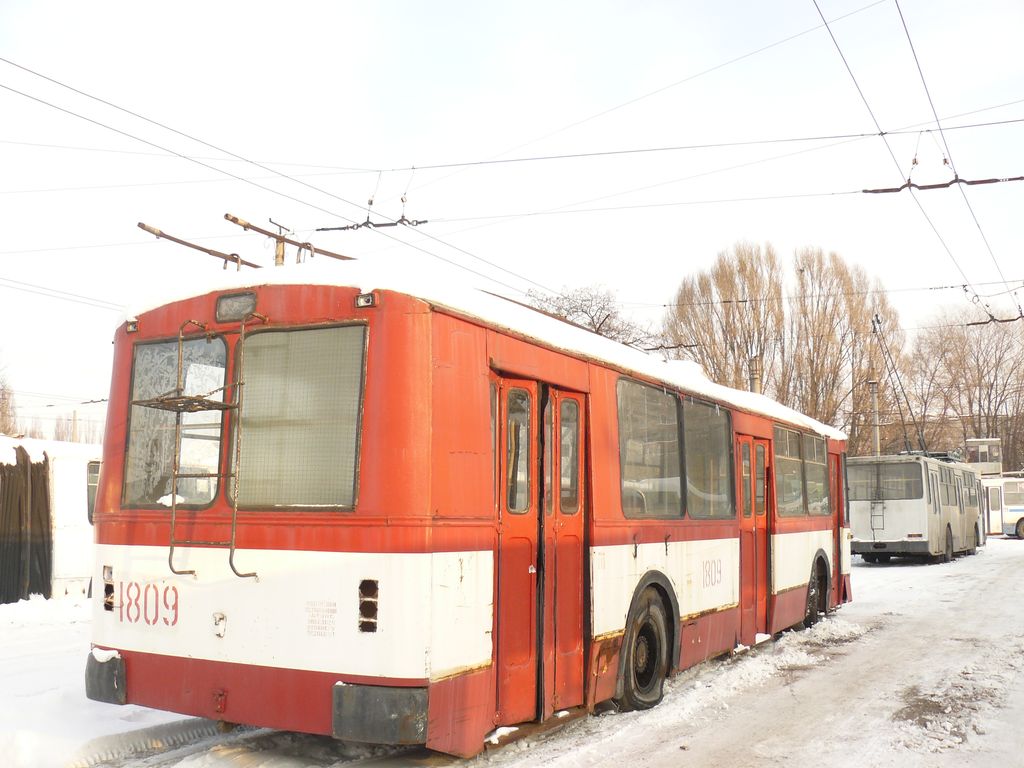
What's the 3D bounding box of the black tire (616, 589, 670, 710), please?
[{"bbox_3d":[0.976,2.073,8.374,0.280,0.970,1.000,-2,-7,28],"label":"black tire"}]

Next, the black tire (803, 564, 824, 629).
[{"bbox_3d":[3.789,2.674,13.617,0.280,0.980,1.000,-1,-7,20],"label":"black tire"}]

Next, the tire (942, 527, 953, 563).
[{"bbox_3d":[12.430,4.597,30.500,0.280,1.000,1.020,-3,-7,30],"label":"tire"}]

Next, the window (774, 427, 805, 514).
[{"bbox_3d":[3.241,1.024,12.406,0.060,1.000,1.400,-4,-8,28],"label":"window"}]

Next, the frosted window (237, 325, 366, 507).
[{"bbox_3d":[-1.180,0.178,5.864,0.880,1.000,0.060,-2,-9,28],"label":"frosted window"}]

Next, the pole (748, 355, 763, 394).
[{"bbox_3d":[8.413,2.463,36.615,0.380,6.810,0.380,-2,-7,28],"label":"pole"}]

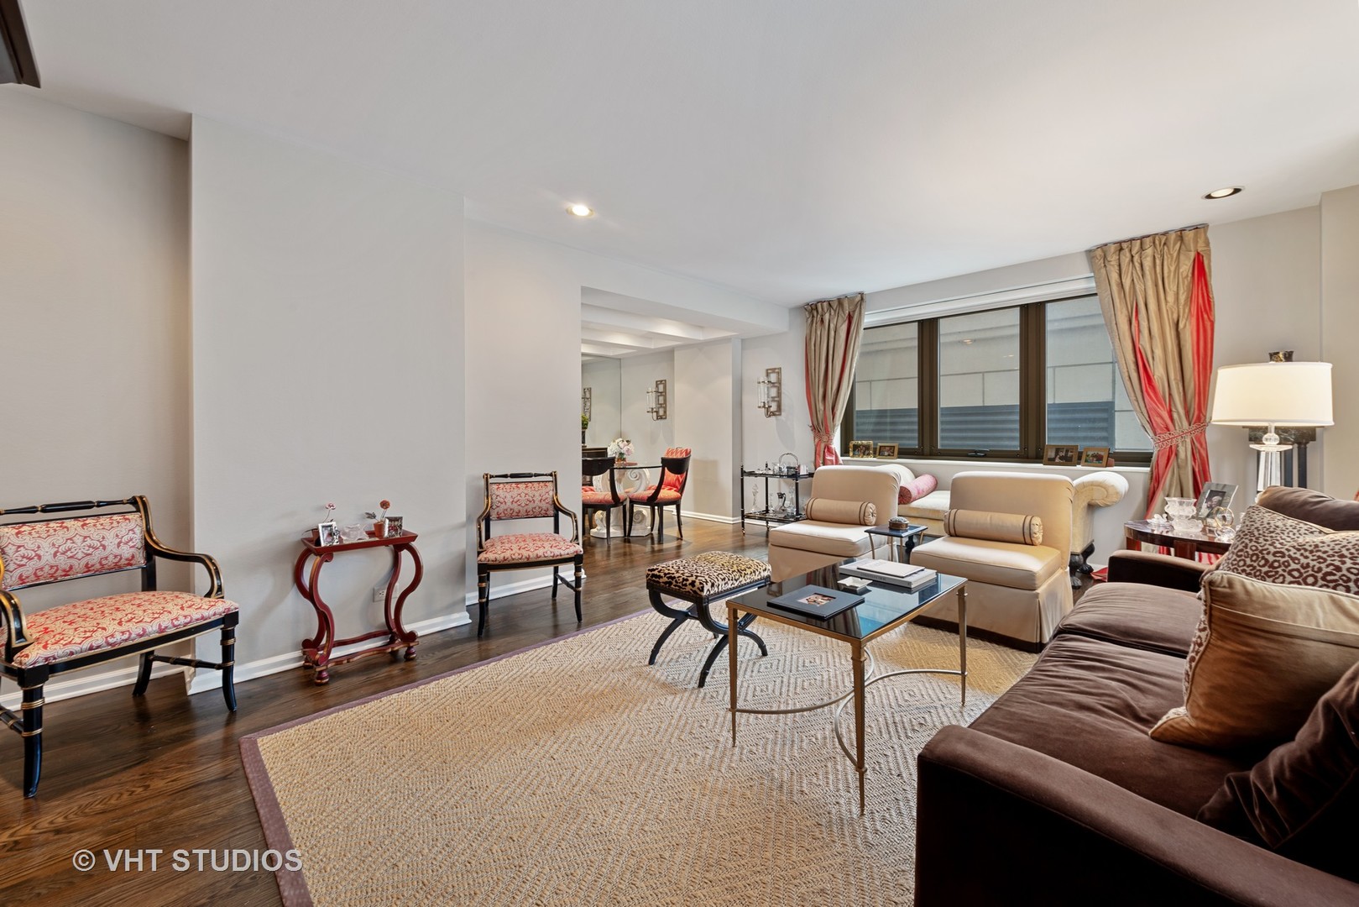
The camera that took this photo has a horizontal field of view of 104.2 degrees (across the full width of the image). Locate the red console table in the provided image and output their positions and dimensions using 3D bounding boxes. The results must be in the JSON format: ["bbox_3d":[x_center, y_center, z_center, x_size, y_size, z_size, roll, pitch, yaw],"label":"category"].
[{"bbox_3d":[-1.524,0.697,2.528,0.290,0.605,0.460,2,3,45],"label":"red console table"}]

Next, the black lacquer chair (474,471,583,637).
[{"bbox_3d":[-0.929,0.542,3.184,0.570,0.860,0.570,-1,2,-23],"label":"black lacquer chair"}]

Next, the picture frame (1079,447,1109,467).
[{"bbox_3d":[3.098,0.029,3.938,0.065,0.141,0.160,-2,3,-44],"label":"picture frame"}]

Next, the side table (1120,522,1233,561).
[{"bbox_3d":[2.723,0.703,2.650,0.740,0.620,0.750,-2,3,-44],"label":"side table"}]

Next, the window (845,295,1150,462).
[{"bbox_3d":[2.596,-0.589,4.723,2.460,1.310,0.120,2,3,45],"label":"window"}]

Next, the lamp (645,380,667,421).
[{"bbox_3d":[-0.332,-0.723,7.278,0.200,0.550,0.250,2,3,45],"label":"lamp"}]

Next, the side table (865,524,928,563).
[{"bbox_3d":[1.416,0.741,3.439,0.390,0.475,0.255,-2,3,-44],"label":"side table"}]

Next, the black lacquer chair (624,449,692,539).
[{"bbox_3d":[-0.236,0.429,5.543,0.570,0.910,0.460,2,3,45],"label":"black lacquer chair"}]

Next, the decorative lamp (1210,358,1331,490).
[{"bbox_3d":[2.962,-0.027,2.649,0.410,0.840,0.410,-2,3,-44],"label":"decorative lamp"}]

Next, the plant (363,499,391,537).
[{"bbox_3d":[-1.495,0.327,2.635,0.110,0.197,0.100,-2,3,-44],"label":"plant"}]

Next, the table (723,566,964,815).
[{"bbox_3d":[0.649,0.753,1.956,0.490,0.507,0.870,2,3,45],"label":"table"}]

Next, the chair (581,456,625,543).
[{"bbox_3d":[-0.797,0.462,5.410,0.460,0.860,0.560,0,2,13],"label":"chair"}]

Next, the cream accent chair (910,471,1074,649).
[{"bbox_3d":[1.903,0.557,3.226,0.810,0.860,0.660,-2,3,-44],"label":"cream accent chair"}]

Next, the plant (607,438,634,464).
[{"bbox_3d":[-0.651,-0.035,5.860,0.290,0.320,0.290,0,2,0],"label":"plant"}]

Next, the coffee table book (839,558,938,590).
[{"bbox_3d":[0.867,0.498,2.208,0.235,0.032,0.310,-2,3,-44],"label":"coffee table book"}]

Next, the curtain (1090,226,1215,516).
[{"bbox_3d":[3.230,-0.261,3.634,0.200,2.460,0.650,-2,3,-44],"label":"curtain"}]

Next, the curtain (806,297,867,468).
[{"bbox_3d":[1.571,-0.349,5.450,0.640,2.450,0.190,2,3,45],"label":"curtain"}]

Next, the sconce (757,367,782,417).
[{"bbox_3d":[0.999,-0.680,5.942,0.210,0.565,0.210,-2,3,-44],"label":"sconce"}]

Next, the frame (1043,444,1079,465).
[{"bbox_3d":[2.960,0.015,4.076,0.070,0.155,0.210,-2,3,-44],"label":"frame"}]

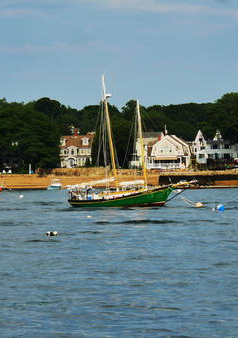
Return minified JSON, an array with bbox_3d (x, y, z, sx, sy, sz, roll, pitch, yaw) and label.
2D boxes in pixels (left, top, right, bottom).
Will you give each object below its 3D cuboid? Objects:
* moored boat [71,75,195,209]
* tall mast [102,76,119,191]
[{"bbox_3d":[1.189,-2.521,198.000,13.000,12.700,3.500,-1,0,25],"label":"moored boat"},{"bbox_3d":[-0.792,-3.580,198.700,0.300,11.000,0.300,-9,-4,25],"label":"tall mast"}]

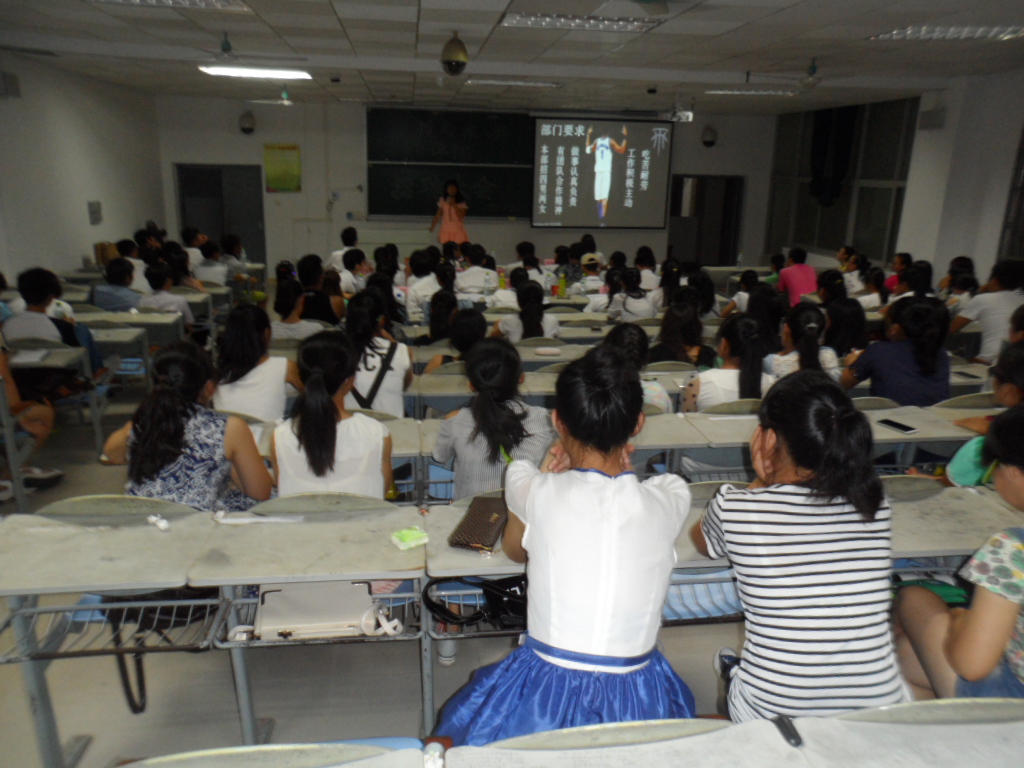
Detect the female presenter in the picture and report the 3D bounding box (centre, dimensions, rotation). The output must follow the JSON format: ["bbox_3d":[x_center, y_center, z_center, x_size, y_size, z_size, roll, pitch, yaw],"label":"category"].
[{"bbox_3d":[-0.939,-2.216,11.513,0.550,1.600,0.360,-1,16,-7],"label":"female presenter"}]

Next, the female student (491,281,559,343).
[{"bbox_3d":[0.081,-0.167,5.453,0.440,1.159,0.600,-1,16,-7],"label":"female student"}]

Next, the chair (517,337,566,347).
[{"bbox_3d":[0.173,0.004,5.694,0.440,0.800,0.460,0,16,-7],"label":"chair"}]

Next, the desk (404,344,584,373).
[{"bbox_3d":[-0.100,0.167,5.243,1.140,0.750,0.420,0,16,-7],"label":"desk"}]

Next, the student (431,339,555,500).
[{"bbox_3d":[-0.067,0.405,2.626,0.430,1.150,0.720,0,16,-5],"label":"student"}]

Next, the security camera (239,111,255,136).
[{"bbox_3d":[-4.300,-4.238,12.473,0.250,0.370,0.270,0,16,-7],"label":"security camera"}]

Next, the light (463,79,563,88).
[{"bbox_3d":[0.039,-3.668,9.333,1.200,0.090,0.600,0,16,-7],"label":"light"}]

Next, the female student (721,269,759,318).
[{"bbox_3d":[1.938,-0.392,6.551,0.440,1.160,0.700,-3,16,-15],"label":"female student"}]

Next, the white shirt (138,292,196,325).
[{"bbox_3d":[-2.925,-0.520,6.548,0.460,0.540,0.300,1,16,-3],"label":"white shirt"}]

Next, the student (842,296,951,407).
[{"bbox_3d":[1.786,0.162,3.773,0.460,1.210,0.720,-3,16,-15],"label":"student"}]

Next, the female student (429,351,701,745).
[{"bbox_3d":[0.132,0.547,1.749,0.500,1.315,0.650,-1,16,-7],"label":"female student"}]

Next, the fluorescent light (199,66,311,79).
[{"bbox_3d":[-2.953,-3.637,8.922,1.200,0.090,0.600,0,16,-7],"label":"fluorescent light"}]

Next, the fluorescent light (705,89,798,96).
[{"bbox_3d":[3.010,-3.679,9.673,1.200,0.090,0.600,0,16,-7],"label":"fluorescent light"}]

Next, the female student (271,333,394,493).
[{"bbox_3d":[-0.562,0.399,2.515,0.420,1.190,0.700,-1,16,-7],"label":"female student"}]

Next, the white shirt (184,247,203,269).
[{"bbox_3d":[-4.087,-1.486,9.943,0.430,0.550,0.300,3,16,4],"label":"white shirt"}]

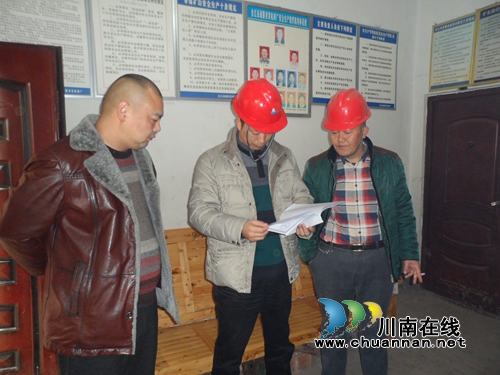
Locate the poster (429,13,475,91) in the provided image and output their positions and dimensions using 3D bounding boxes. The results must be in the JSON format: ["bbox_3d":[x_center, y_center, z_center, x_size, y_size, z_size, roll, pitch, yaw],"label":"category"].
[{"bbox_3d":[1.963,-1.304,3.676,0.025,0.658,0.460,-3,6,-26],"label":"poster"}]

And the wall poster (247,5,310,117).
[{"bbox_3d":[0.271,-1.110,3.335,0.665,0.930,0.025,-3,6,-26],"label":"wall poster"}]

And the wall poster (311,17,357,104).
[{"bbox_3d":[0.822,-1.192,3.594,0.537,0.805,0.025,-3,6,-26],"label":"wall poster"}]

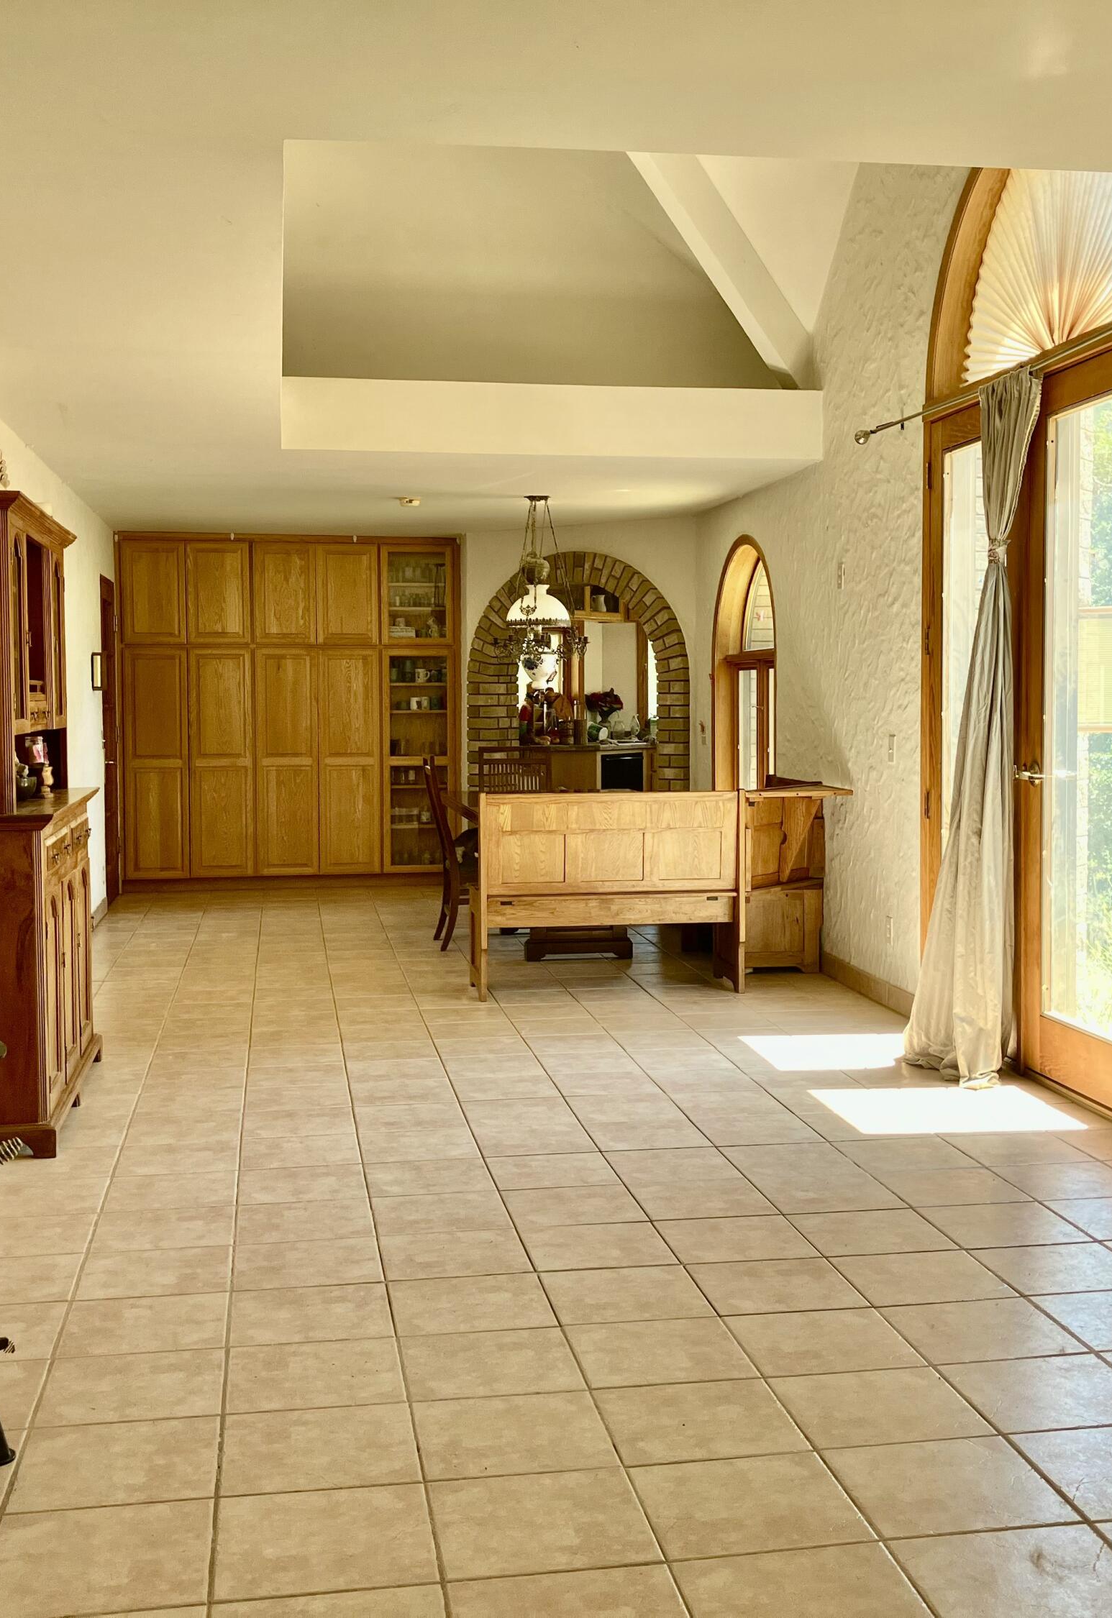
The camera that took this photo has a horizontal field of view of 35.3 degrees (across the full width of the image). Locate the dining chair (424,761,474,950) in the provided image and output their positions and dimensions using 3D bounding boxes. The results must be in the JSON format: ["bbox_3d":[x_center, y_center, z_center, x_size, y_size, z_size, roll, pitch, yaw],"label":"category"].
[{"bbox_3d":[-0.407,0.214,9.094,0.550,0.980,0.460,-1,4,-9],"label":"dining chair"}]

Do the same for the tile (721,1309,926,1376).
[{"bbox_3d":[0.537,1.077,3.519,0.332,0.014,0.324,-1,4,-9],"label":"tile"}]

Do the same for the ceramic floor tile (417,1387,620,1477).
[{"bbox_3d":[-0.077,1.121,3.116,0.332,0.011,0.326,-1,4,-9],"label":"ceramic floor tile"}]

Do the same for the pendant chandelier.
[{"bbox_3d":[-0.051,-1.185,9.202,0.433,0.916,0.433,-1,4,-9],"label":"pendant chandelier"}]

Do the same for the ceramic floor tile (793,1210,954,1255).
[{"bbox_3d":[0.754,1.013,4.170,0.320,0.010,0.320,-1,4,-9],"label":"ceramic floor tile"}]

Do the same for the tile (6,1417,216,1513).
[{"bbox_3d":[-0.744,1.120,2.977,0.332,0.014,0.324,-1,4,-9],"label":"tile"}]

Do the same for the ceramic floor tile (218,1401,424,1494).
[{"bbox_3d":[-0.426,1.157,3.150,0.343,0.010,0.335,-1,4,-9],"label":"ceramic floor tile"}]

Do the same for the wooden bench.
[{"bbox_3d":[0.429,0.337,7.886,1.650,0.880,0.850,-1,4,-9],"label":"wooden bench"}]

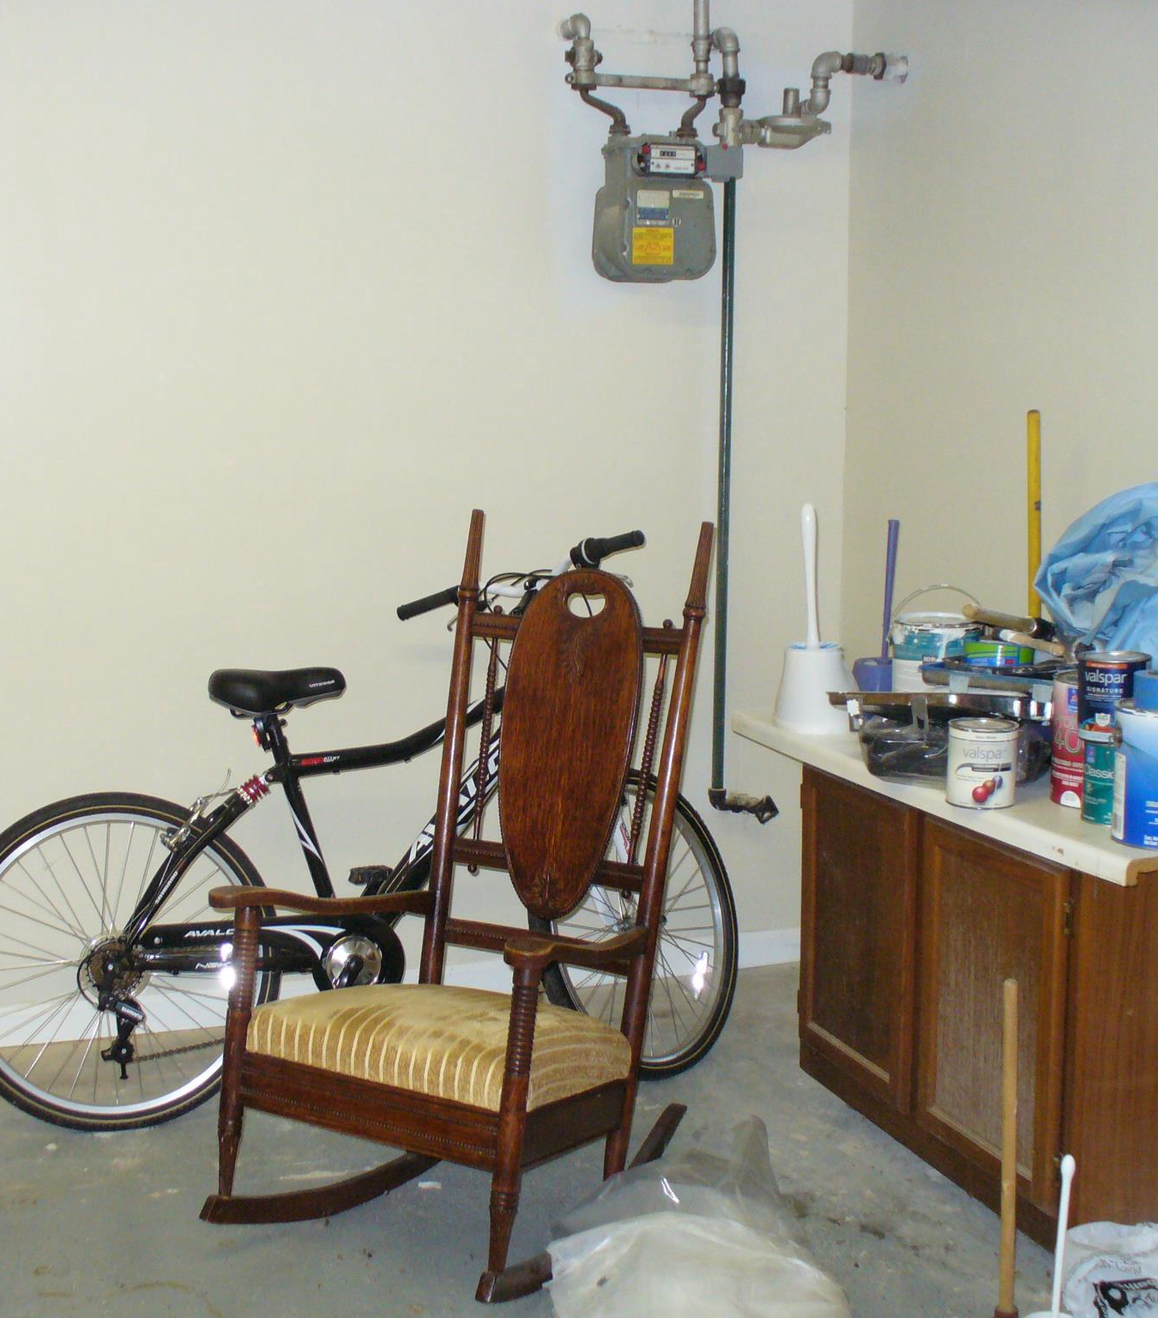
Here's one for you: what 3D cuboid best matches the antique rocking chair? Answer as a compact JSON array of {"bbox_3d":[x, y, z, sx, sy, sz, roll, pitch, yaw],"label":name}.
[{"bbox_3d":[-0.168,0.322,3.027,0.580,1.090,0.730,4,9,31],"label":"antique rocking chair"}]

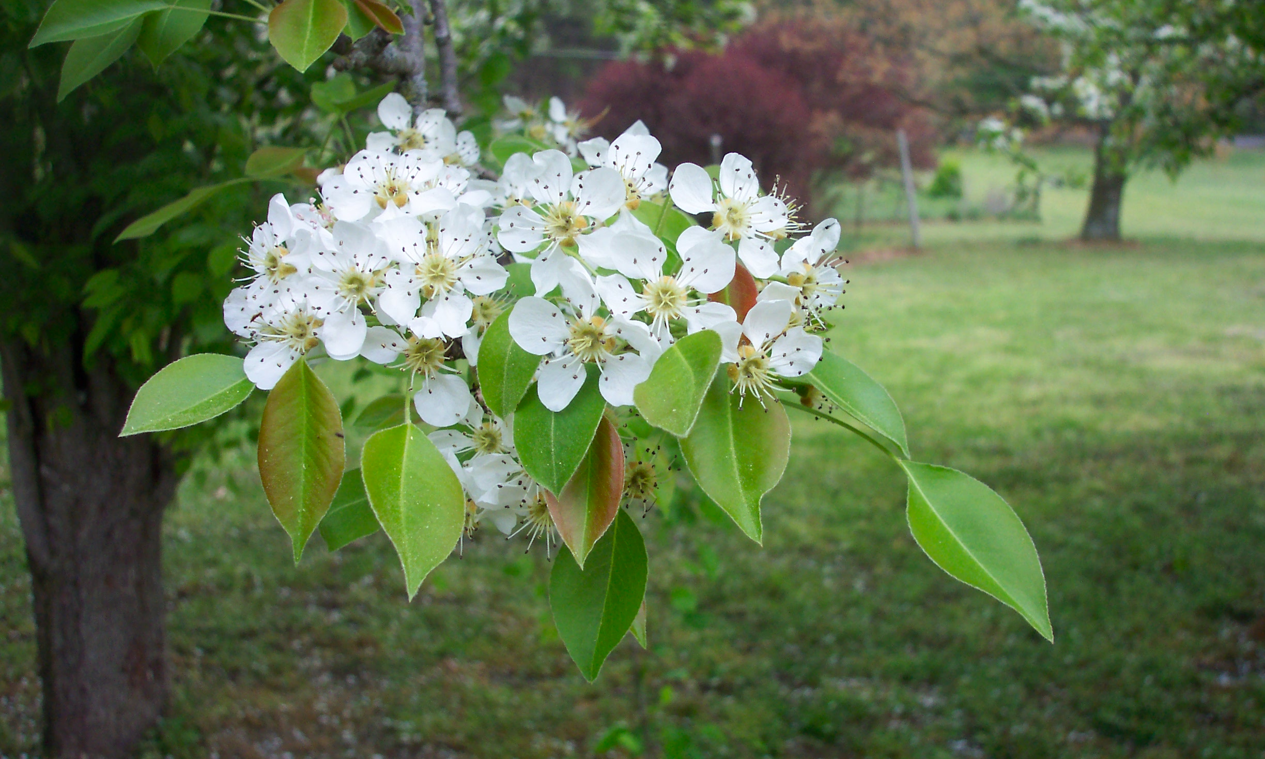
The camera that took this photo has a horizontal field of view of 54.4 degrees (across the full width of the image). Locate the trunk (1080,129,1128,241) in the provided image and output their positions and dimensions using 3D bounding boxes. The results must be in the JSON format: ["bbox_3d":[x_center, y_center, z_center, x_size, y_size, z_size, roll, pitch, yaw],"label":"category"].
[{"bbox_3d":[5.181,-2.127,13.500,0.480,1.230,0.460,0,12,0],"label":"trunk"}]

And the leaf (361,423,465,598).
[{"bbox_3d":[-0.060,0.035,0.335,0.028,0.047,0.009,0,3,0],"label":"leaf"}]

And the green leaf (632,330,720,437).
[{"bbox_3d":[0.012,0.001,0.330,0.022,0.027,0.014,-9,-6,4],"label":"green leaf"}]

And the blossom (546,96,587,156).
[{"bbox_3d":[-0.031,-0.119,0.580,0.016,0.027,0.026,7,14,29],"label":"blossom"}]

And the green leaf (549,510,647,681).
[{"bbox_3d":[-0.009,0.059,0.345,0.026,0.050,0.008,10,0,0],"label":"green leaf"}]

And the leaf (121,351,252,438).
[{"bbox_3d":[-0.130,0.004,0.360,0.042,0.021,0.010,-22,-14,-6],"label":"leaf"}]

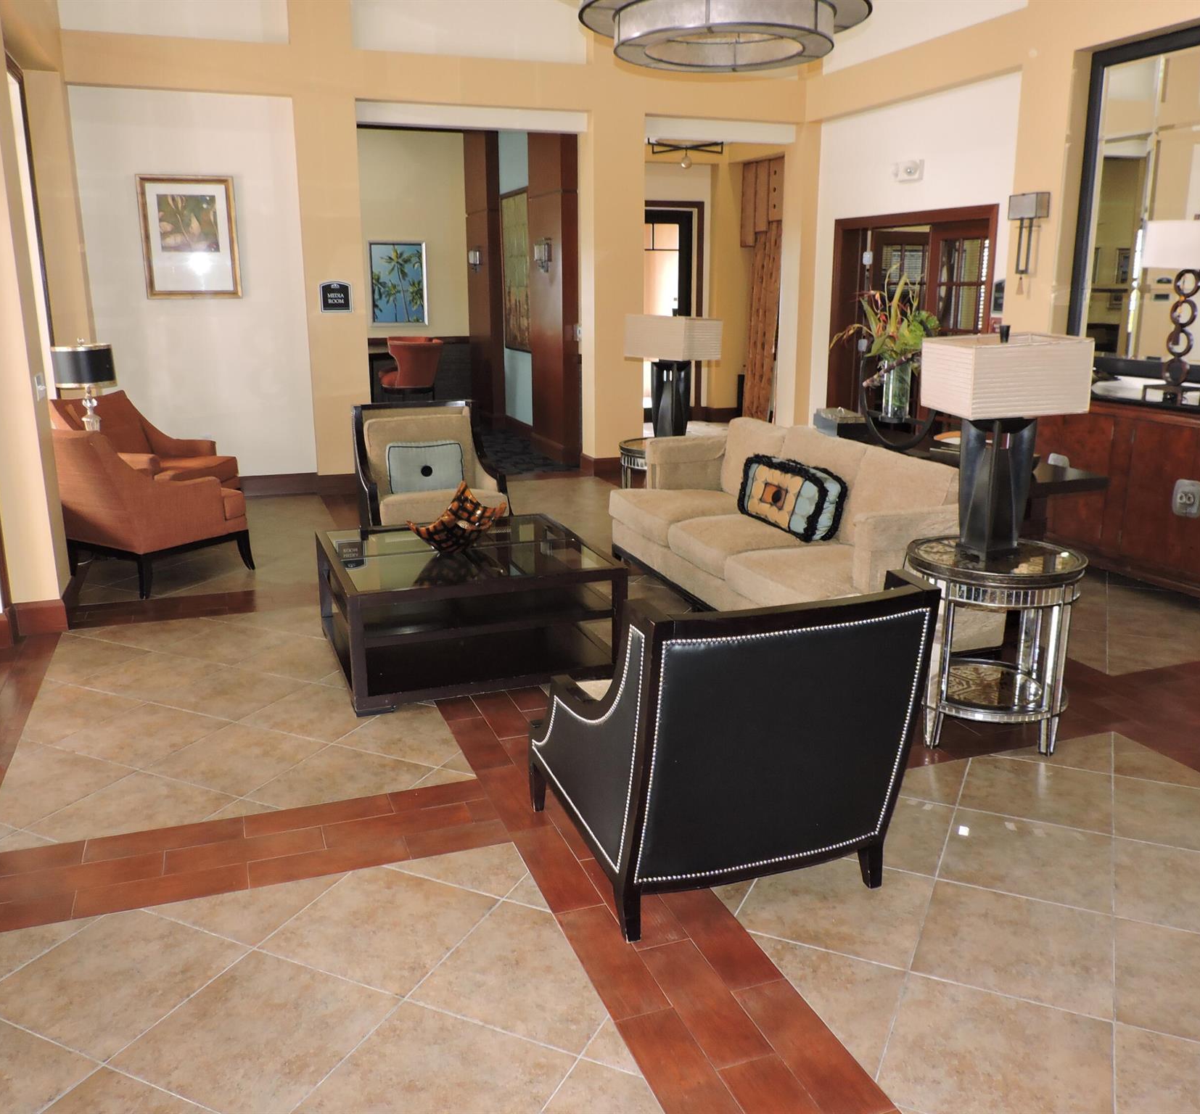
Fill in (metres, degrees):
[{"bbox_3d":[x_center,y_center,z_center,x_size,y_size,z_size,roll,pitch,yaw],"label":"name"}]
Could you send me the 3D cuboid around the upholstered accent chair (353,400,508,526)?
[{"bbox_3d":[-1.064,-0.460,6.393,0.792,0.886,0.915,-5,14,-19],"label":"upholstered accent chair"}]

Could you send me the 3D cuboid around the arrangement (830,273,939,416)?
[{"bbox_3d":[1.526,-1.108,5.407,0.415,0.731,0.443,-5,14,-19],"label":"arrangement"}]

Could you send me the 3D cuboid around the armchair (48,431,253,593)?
[{"bbox_3d":[-2.658,-0.331,5.960,0.820,0.920,0.890,9,16,33],"label":"armchair"}]

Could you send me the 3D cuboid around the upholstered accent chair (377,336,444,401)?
[{"bbox_3d":[-2.015,-1.701,11.087,0.630,1.200,0.600,-2,13,-5],"label":"upholstered accent chair"}]

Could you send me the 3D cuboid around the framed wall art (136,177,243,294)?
[{"bbox_3d":[-3.130,-2.437,7.873,0.686,0.902,0.038,-5,14,-19],"label":"framed wall art"}]

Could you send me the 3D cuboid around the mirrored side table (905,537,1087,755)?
[{"bbox_3d":[1.399,0.316,3.719,0.598,0.666,0.598,-5,14,-19],"label":"mirrored side table"}]

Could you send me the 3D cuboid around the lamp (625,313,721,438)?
[{"bbox_3d":[0.442,-1.101,6.470,0.450,0.821,0.355,11,17,39],"label":"lamp"}]

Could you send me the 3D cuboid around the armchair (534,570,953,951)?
[{"bbox_3d":[0.305,0.426,2.773,0.745,0.849,0.905,-5,14,-19],"label":"armchair"}]

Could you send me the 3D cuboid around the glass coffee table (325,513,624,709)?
[{"bbox_3d":[-0.616,0.198,4.652,1.139,0.480,1.180,-5,14,-20],"label":"glass coffee table"}]

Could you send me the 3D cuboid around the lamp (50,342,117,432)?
[{"bbox_3d":[-3.179,-0.986,6.424,0.390,0.725,0.390,-5,14,-19],"label":"lamp"}]

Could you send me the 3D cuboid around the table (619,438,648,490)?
[{"bbox_3d":[0.427,-0.405,6.630,0.587,0.655,0.587,-5,14,-19],"label":"table"}]

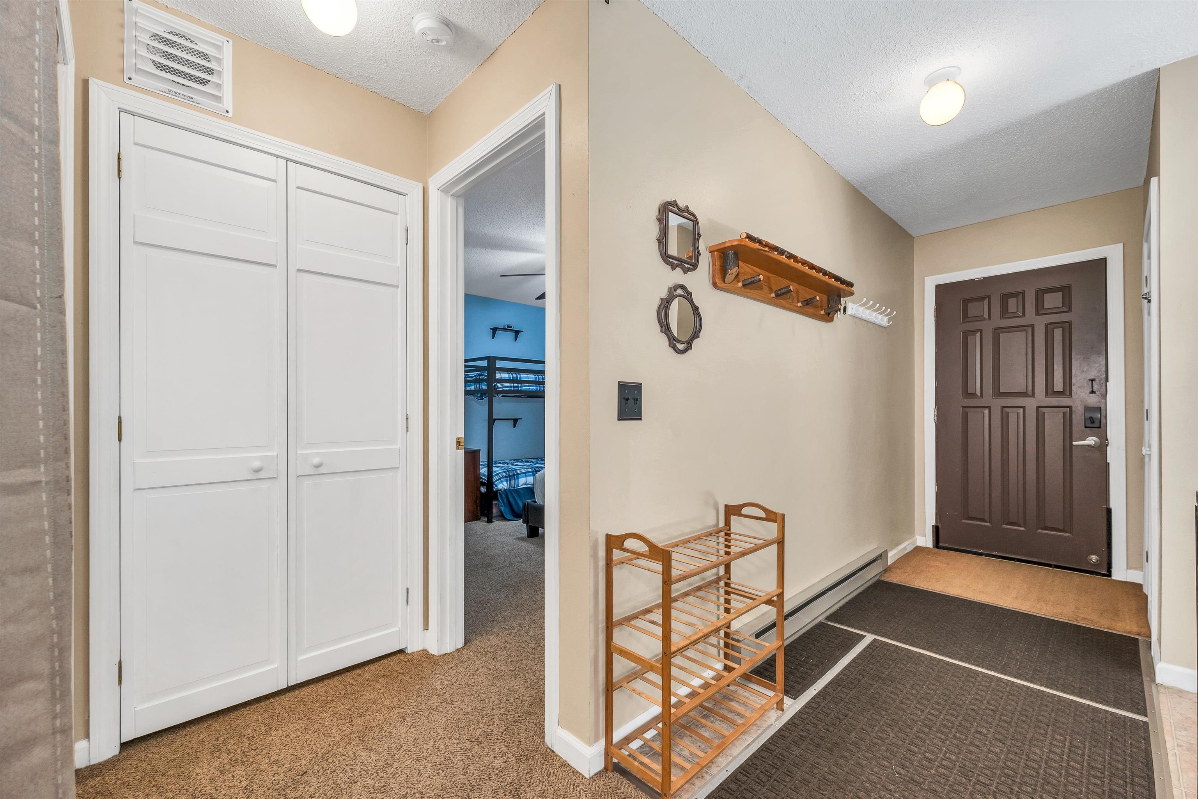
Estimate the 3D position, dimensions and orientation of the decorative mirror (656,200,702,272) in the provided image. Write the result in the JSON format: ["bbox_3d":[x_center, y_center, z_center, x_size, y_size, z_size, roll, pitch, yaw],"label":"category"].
[{"bbox_3d":[0.292,-0.576,1.655,0.256,0.252,0.025,1,-1,-43],"label":"decorative mirror"}]

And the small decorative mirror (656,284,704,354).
[{"bbox_3d":[0.296,-0.285,1.659,0.264,0.250,0.025,1,-1,-43],"label":"small decorative mirror"}]

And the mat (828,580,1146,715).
[{"bbox_3d":[1.857,1.119,2.290,0.810,0.012,1.065,1,-1,-43],"label":"mat"}]

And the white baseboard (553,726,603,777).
[{"bbox_3d":[-0.060,1.058,1.425,0.070,0.093,0.145,1,-1,-43],"label":"white baseboard"}]

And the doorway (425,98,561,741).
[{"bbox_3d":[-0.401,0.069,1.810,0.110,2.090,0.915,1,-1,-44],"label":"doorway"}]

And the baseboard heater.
[{"bbox_3d":[1.224,1.045,2.489,1.850,0.150,0.063,1,-1,-43],"label":"baseboard heater"}]

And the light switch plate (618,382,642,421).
[{"bbox_3d":[0.106,0.007,1.493,0.115,0.118,0.012,1,-1,-43],"label":"light switch plate"}]

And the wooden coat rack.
[{"bbox_3d":[0.925,-0.520,2.161,1.234,0.185,0.140,1,-1,-43],"label":"wooden coat rack"}]

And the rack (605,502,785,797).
[{"bbox_3d":[0.334,0.742,1.521,0.660,0.730,0.230,1,-1,-43],"label":"rack"}]

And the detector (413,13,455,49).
[{"bbox_3d":[-0.598,-1.326,1.693,0.145,0.042,0.145,0,-1,0],"label":"detector"}]

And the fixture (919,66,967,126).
[{"bbox_3d":[1.420,-1.240,1.926,0.155,0.200,0.155,1,-1,-43],"label":"fixture"}]

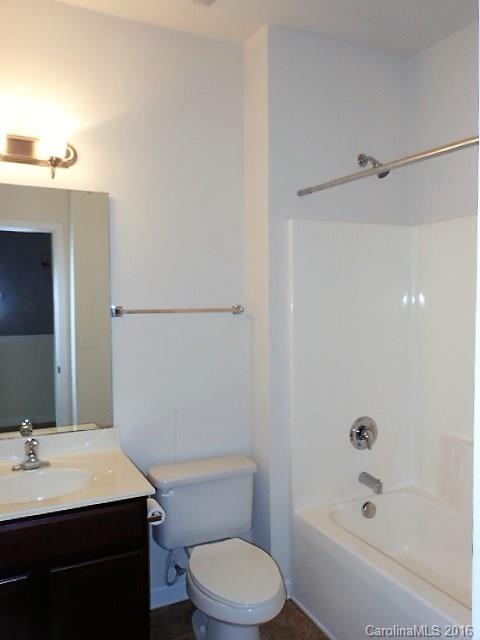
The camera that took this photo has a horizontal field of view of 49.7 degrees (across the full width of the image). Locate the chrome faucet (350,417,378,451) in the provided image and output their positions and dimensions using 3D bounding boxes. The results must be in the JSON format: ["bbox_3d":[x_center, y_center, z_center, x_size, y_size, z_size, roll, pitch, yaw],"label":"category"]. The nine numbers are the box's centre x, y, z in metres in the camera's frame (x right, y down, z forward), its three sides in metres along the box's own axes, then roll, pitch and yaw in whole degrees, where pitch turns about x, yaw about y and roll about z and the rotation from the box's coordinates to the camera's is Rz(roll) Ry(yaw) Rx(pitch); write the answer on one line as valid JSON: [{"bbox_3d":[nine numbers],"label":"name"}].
[{"bbox_3d":[0.659,0.591,2.659,0.178,0.178,0.065,-2,3,-27],"label":"chrome faucet"}]

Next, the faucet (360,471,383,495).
[{"bbox_3d":[0.671,0.832,2.638,0.056,0.075,0.132,-2,3,-27],"label":"faucet"}]

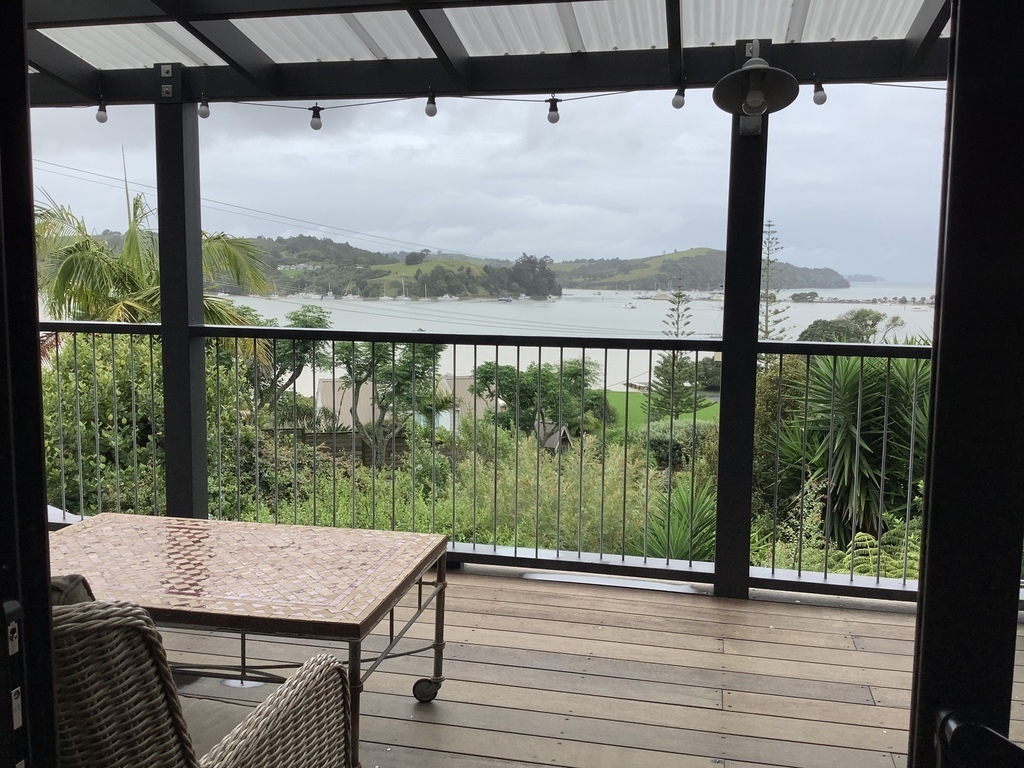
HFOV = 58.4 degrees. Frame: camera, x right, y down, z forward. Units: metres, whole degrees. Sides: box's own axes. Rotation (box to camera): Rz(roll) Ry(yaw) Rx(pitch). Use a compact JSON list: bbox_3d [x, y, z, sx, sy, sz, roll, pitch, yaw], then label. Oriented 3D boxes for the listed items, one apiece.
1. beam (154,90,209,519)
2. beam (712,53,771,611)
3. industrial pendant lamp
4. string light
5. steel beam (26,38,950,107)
[{"bbox_3d":[-1.520,-0.306,4.241,0.138,2.165,0.138,2,7,13],"label":"beam"},{"bbox_3d":[0.924,-0.229,3.695,0.138,2.207,0.138,2,7,13],"label":"beam"},{"bbox_3d":[0.888,-1.124,3.337,0.305,0.250,0.315,2,7,13],"label":"industrial pendant lamp"},{"bbox_3d":[0.170,-1.115,3.727,0.062,0.112,0.052,2,7,13],"label":"string light"},{"bbox_3d":[-0.314,-1.297,3.886,4.300,0.140,0.090,2,7,13],"label":"steel beam"}]

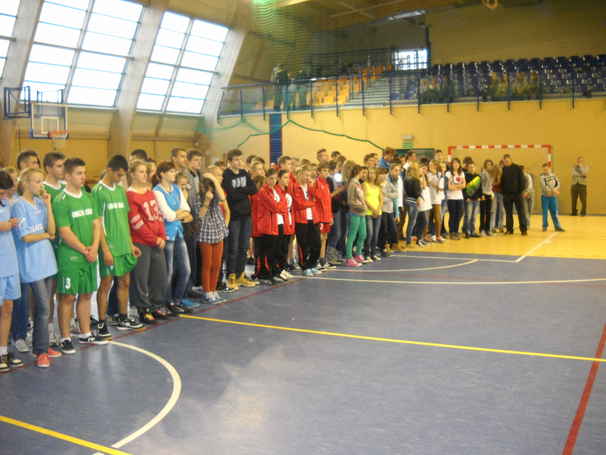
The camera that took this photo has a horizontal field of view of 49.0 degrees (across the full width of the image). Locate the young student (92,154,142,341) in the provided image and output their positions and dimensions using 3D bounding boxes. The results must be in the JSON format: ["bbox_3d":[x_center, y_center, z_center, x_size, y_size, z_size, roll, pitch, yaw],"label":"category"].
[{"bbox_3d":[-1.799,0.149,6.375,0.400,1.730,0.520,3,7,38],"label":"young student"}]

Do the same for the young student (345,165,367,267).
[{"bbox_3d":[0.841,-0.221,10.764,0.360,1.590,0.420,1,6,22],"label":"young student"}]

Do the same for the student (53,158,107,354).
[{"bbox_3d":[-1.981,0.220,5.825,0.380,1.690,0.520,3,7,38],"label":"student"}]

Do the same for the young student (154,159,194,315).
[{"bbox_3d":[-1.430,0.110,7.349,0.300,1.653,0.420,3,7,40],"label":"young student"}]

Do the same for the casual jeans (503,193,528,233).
[{"bbox_3d":[4.703,-0.348,14.728,0.490,0.970,0.340,4,7,42],"label":"casual jeans"}]

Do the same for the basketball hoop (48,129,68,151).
[{"bbox_3d":[-6.196,-2.222,16.900,0.550,0.500,0.470,2,6,29],"label":"basketball hoop"}]

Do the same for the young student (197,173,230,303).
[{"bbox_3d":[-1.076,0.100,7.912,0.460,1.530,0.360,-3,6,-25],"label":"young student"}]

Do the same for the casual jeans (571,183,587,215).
[{"bbox_3d":[8.141,-0.842,19.665,0.460,0.980,0.280,1,5,20],"label":"casual jeans"}]

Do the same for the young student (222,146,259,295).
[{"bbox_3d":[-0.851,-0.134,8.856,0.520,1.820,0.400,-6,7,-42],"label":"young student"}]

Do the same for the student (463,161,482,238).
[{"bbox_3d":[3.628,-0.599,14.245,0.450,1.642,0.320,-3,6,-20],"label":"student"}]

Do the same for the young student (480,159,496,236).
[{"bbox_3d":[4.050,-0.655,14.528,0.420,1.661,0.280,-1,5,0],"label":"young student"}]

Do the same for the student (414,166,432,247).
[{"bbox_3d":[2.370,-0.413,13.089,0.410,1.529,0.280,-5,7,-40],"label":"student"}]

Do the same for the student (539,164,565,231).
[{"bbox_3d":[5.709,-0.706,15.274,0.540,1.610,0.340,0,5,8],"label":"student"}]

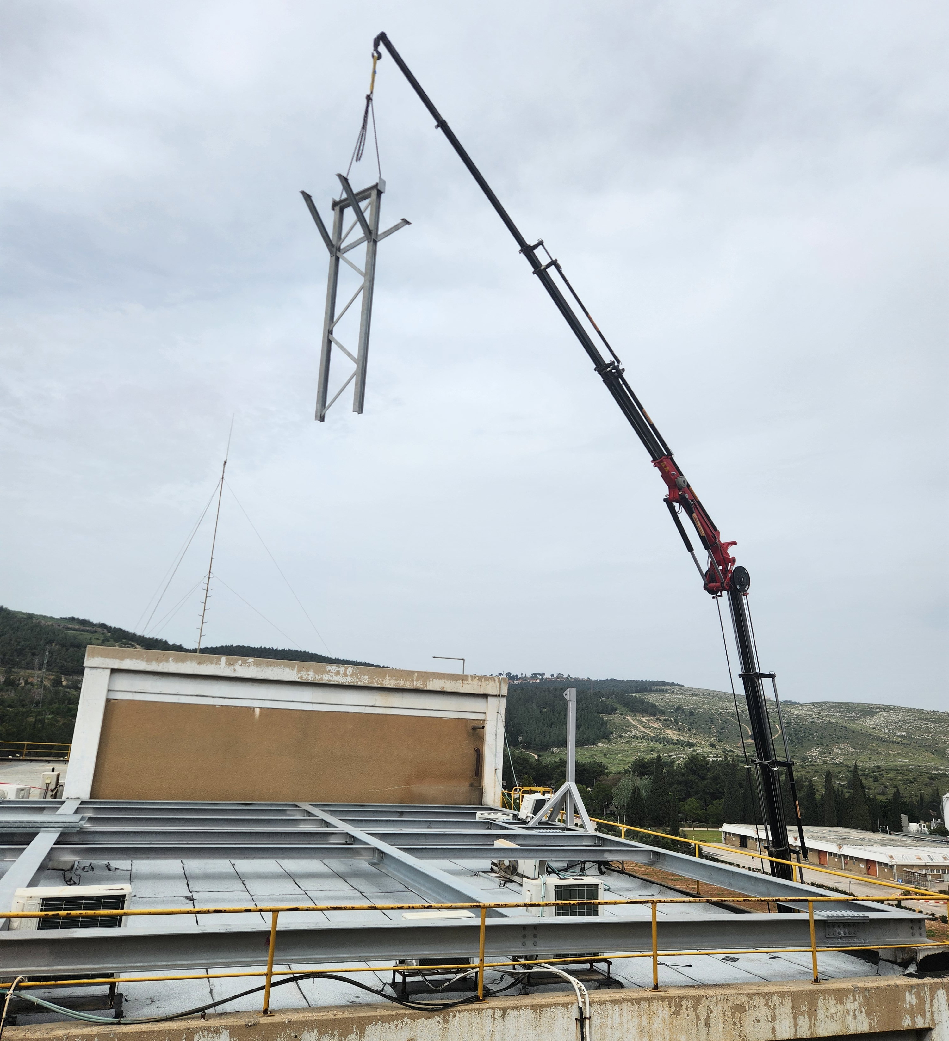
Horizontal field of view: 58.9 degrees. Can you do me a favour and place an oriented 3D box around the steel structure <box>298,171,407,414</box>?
[{"bbox_3d":[-2.316,-4.102,15.528,1.160,4.650,2.000,-8,-17,36],"label":"steel structure"}]

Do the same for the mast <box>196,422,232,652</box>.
[{"bbox_3d":[-11.921,1.060,38.630,0.400,12.557,0.300,8,-16,-17],"label":"mast"}]

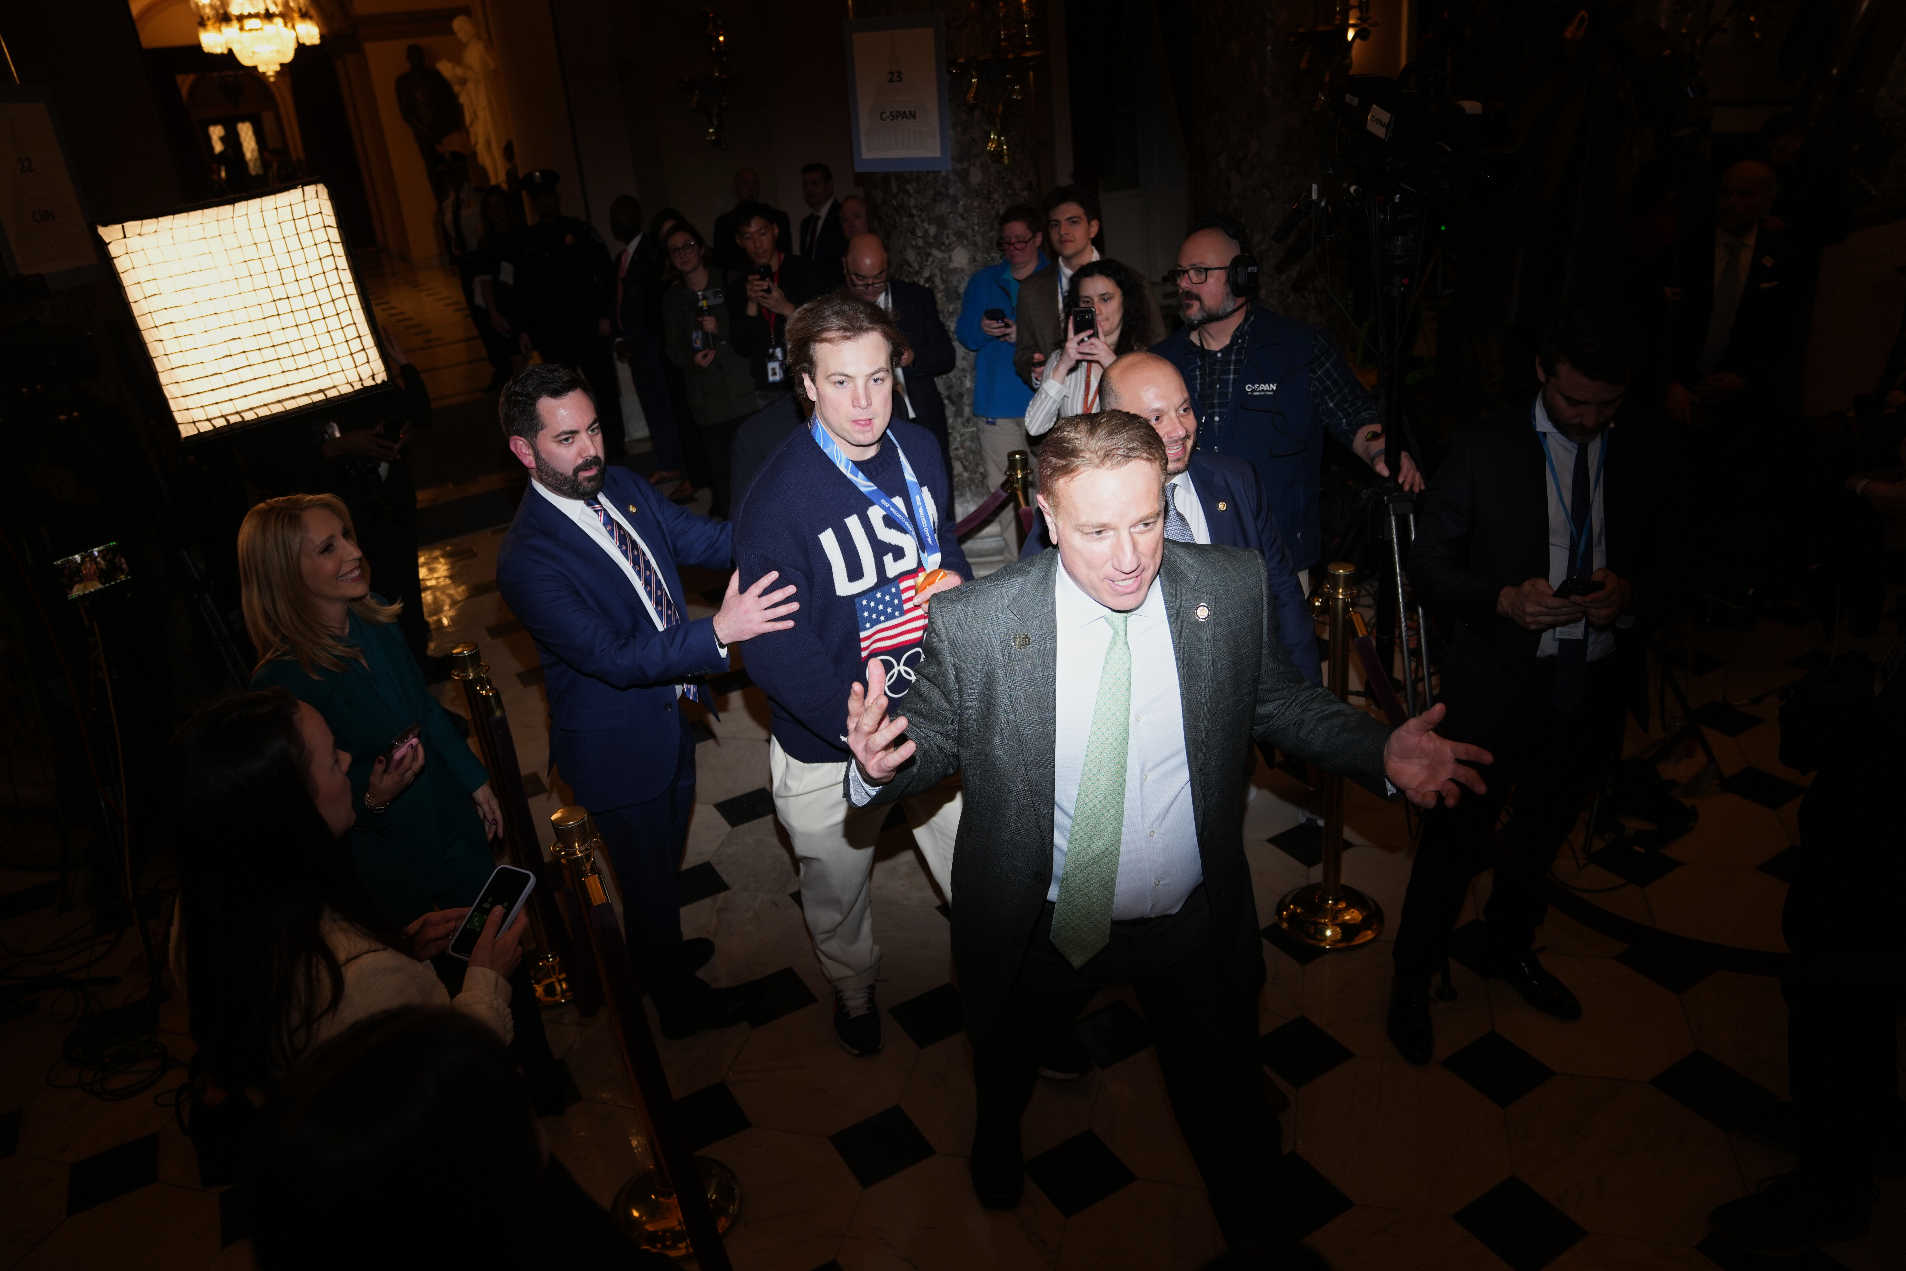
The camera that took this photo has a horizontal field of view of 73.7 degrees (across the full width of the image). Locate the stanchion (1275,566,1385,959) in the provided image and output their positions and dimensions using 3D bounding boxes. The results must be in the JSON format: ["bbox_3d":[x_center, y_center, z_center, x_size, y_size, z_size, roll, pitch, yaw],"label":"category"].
[{"bbox_3d":[1.022,0.295,3.378,0.290,1.020,0.290,-6,23,0],"label":"stanchion"}]

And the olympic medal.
[{"bbox_3d":[-0.036,-0.082,2.300,0.080,0.085,0.012,-17,26,-24],"label":"olympic medal"}]

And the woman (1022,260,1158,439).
[{"bbox_3d":[0.576,-0.503,4.567,0.520,1.620,0.460,-2,24,9],"label":"woman"}]

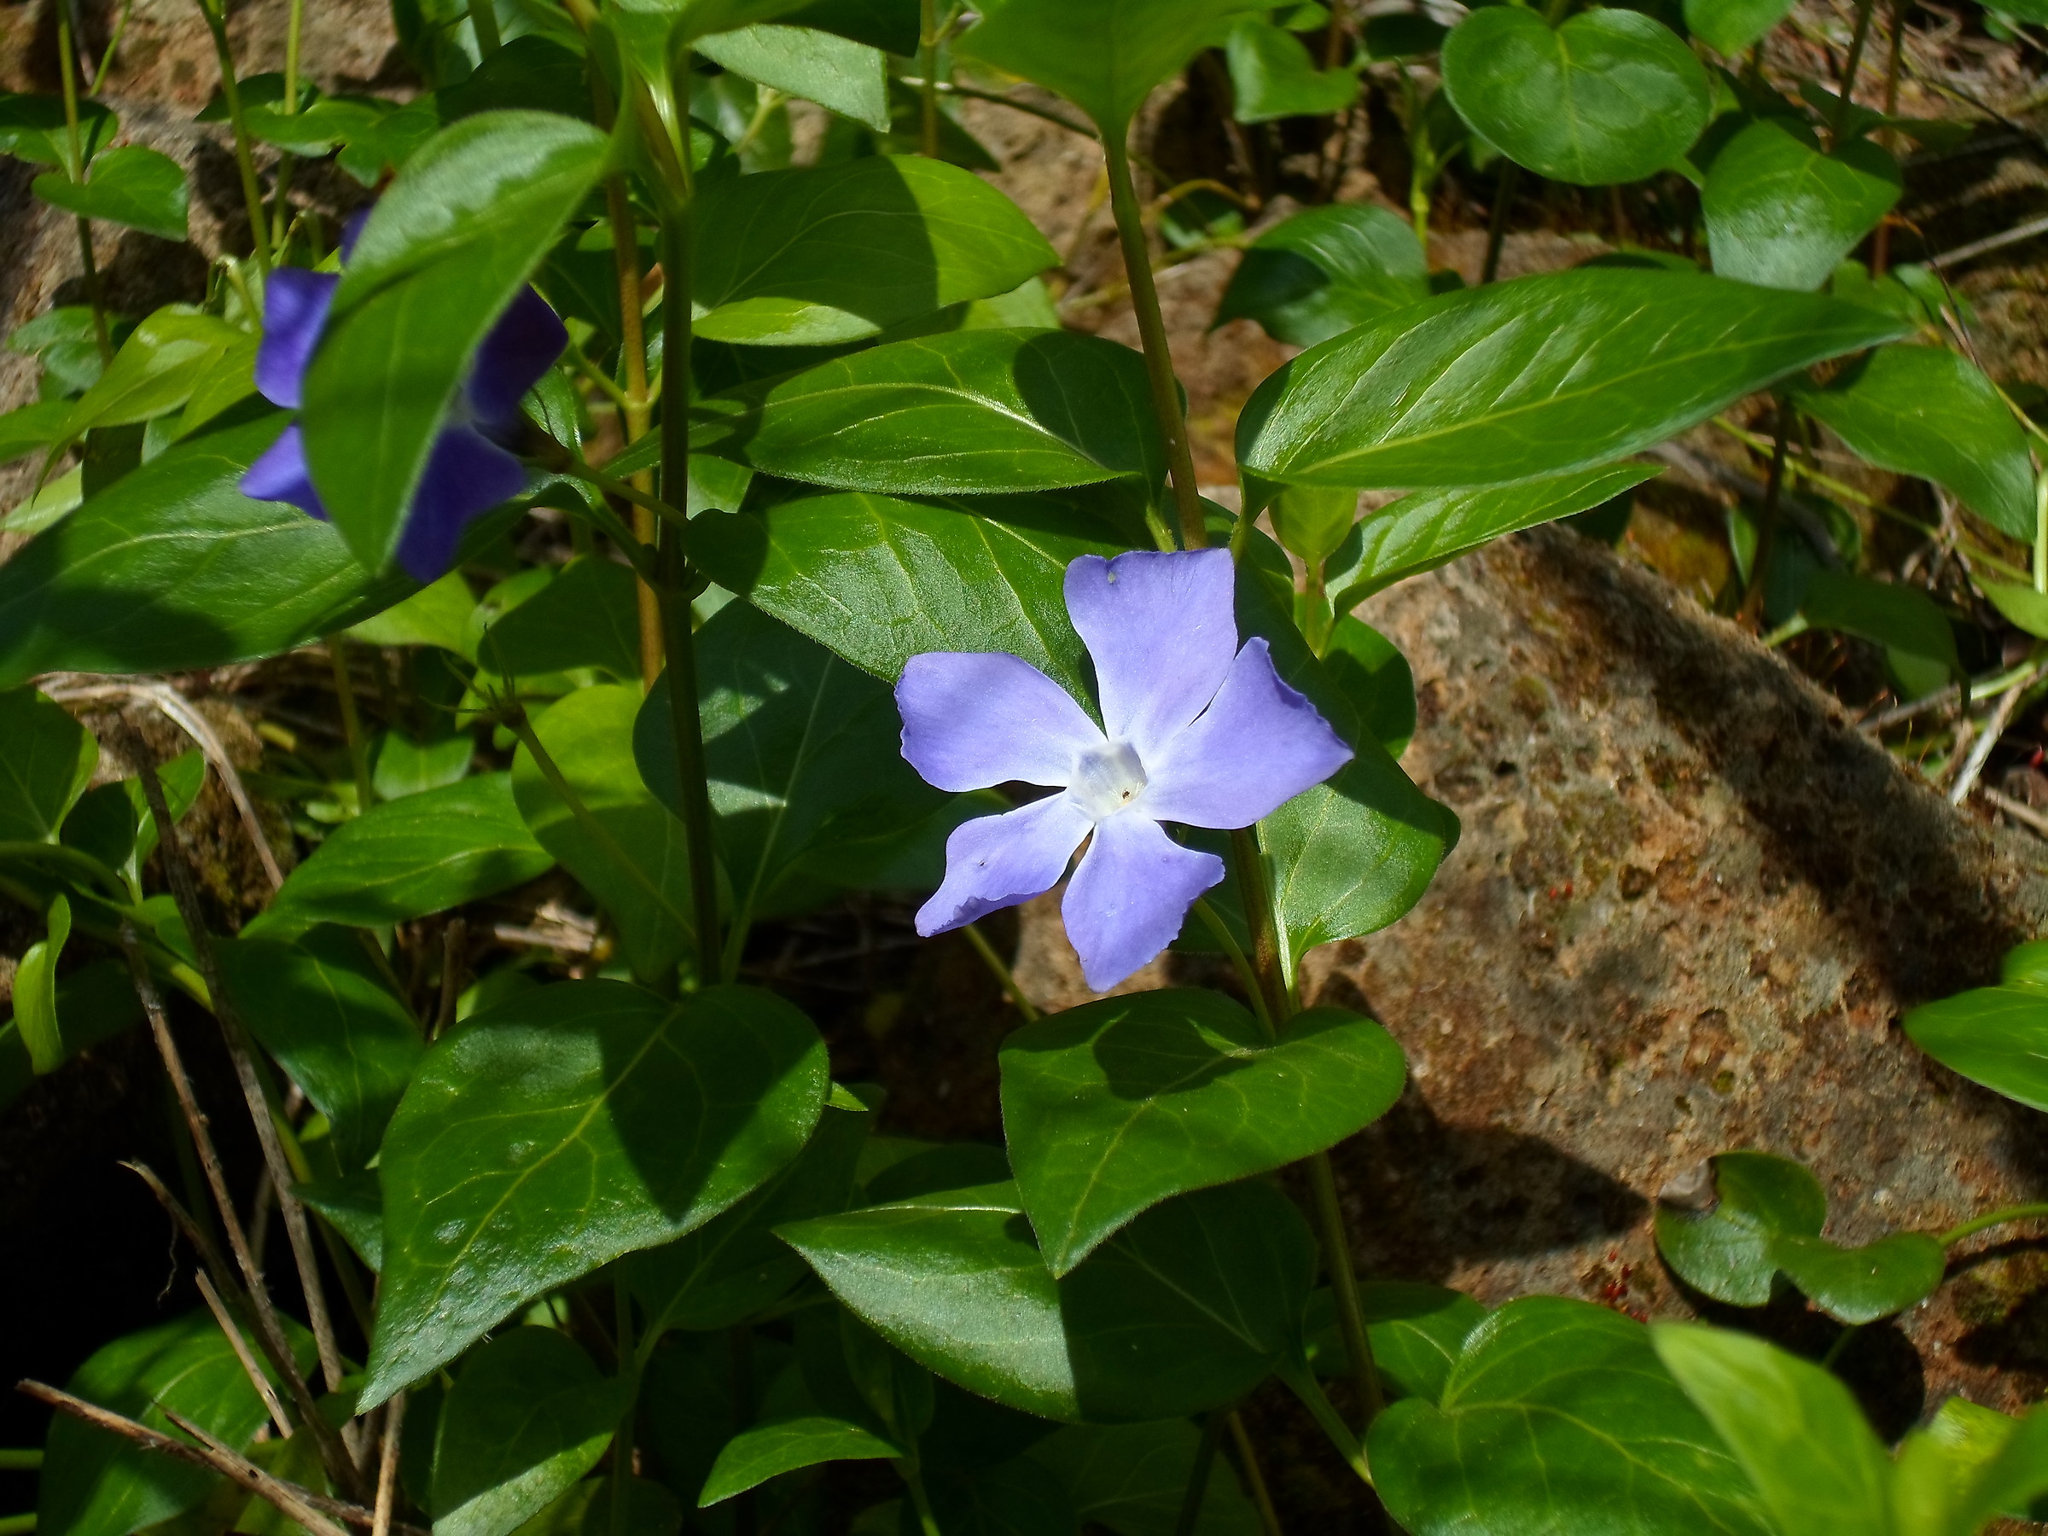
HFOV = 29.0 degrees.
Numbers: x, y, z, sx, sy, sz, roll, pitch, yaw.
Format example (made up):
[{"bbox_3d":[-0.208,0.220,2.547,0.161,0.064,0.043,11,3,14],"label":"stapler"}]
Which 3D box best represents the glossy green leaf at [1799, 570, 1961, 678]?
[{"bbox_3d":[0.128,-0.021,0.590,0.029,0.009,0.018,21,41,-6],"label":"glossy green leaf"}]

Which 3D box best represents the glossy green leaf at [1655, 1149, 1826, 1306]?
[{"bbox_3d":[0.085,0.055,0.470,0.021,0.005,0.022,-37,62,-24],"label":"glossy green leaf"}]

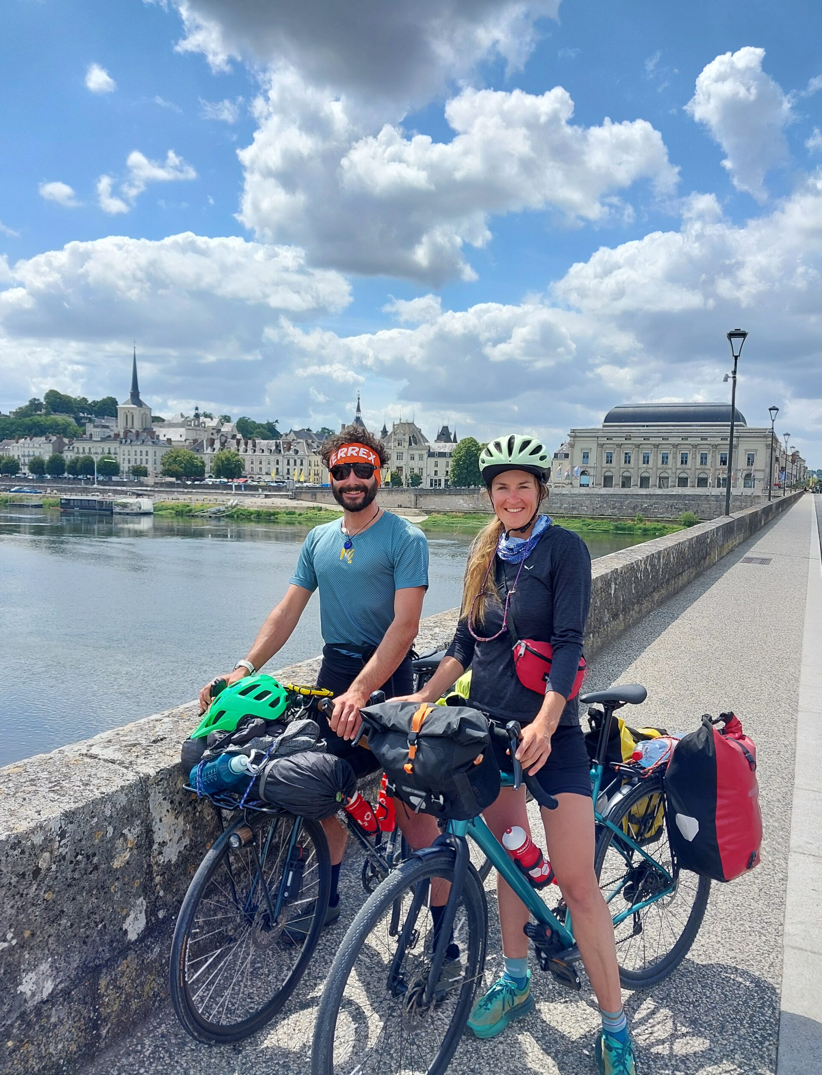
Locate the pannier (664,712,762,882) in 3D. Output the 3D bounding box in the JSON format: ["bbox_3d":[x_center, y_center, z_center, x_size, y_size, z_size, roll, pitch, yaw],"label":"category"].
[{"bbox_3d":[0.999,0.825,2.800,0.280,0.500,0.200,-2,0,-36],"label":"pannier"}]

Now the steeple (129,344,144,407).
[{"bbox_3d":[-138.466,-80.754,430.000,6.800,31.000,6.800,3,4,18],"label":"steeple"}]

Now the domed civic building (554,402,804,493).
[{"bbox_3d":[68.581,-23.800,220.811,48.300,22.500,30.000,3,5,25],"label":"domed civic building"}]

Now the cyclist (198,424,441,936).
[{"bbox_3d":[-0.213,0.555,2.821,0.710,1.830,0.653,4,5,28],"label":"cyclist"}]

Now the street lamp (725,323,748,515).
[{"bbox_3d":[8.430,-2.987,22.419,0.460,4.858,0.460,3,5,25],"label":"street lamp"}]

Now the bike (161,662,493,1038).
[{"bbox_3d":[-0.104,0.929,2.948,0.560,1.070,1.770,5,5,39],"label":"bike"}]

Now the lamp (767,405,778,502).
[{"bbox_3d":[18.817,-4.344,44.559,0.460,4.858,0.460,3,5,25],"label":"lamp"}]

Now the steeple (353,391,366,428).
[{"bbox_3d":[-15.452,-38.056,255.000,3.400,11.000,3.400,3,5,25],"label":"steeple"}]

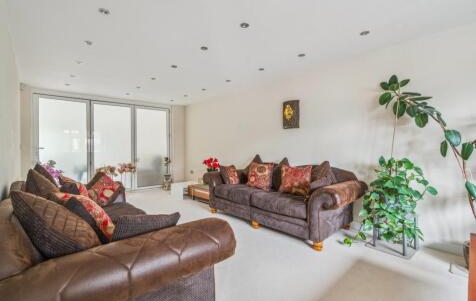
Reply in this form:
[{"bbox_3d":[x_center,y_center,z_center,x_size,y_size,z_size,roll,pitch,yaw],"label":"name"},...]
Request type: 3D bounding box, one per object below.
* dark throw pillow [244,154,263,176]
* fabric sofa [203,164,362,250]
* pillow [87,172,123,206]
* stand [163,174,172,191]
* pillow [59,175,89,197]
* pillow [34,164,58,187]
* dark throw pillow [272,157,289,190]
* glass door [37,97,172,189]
[{"bbox_3d":[0.316,0.320,3.552,0.480,0.480,0.180,1,-27,46],"label":"dark throw pillow"},{"bbox_3d":[0.520,0.630,3.170,0.959,0.818,2.300,-1,1,-44],"label":"fabric sofa"},{"bbox_3d":[-1.409,0.410,2.243,0.160,0.390,0.410,-29,-4,9],"label":"pillow"},{"bbox_3d":[-1.845,0.821,5.519,0.240,0.420,0.240,-1,1,-44],"label":"stand"},{"bbox_3d":[-1.338,0.416,1.860,0.160,0.430,0.440,-40,24,-30],"label":"pillow"},{"bbox_3d":[-1.563,0.341,1.826,0.460,0.460,0.180,1,31,46],"label":"pillow"},{"bbox_3d":[0.699,0.351,3.149,0.480,0.480,0.180,1,-27,46],"label":"dark throw pillow"},{"bbox_3d":[-2.922,-0.046,5.027,2.758,2.158,0.090,-1,1,-44],"label":"glass door"}]

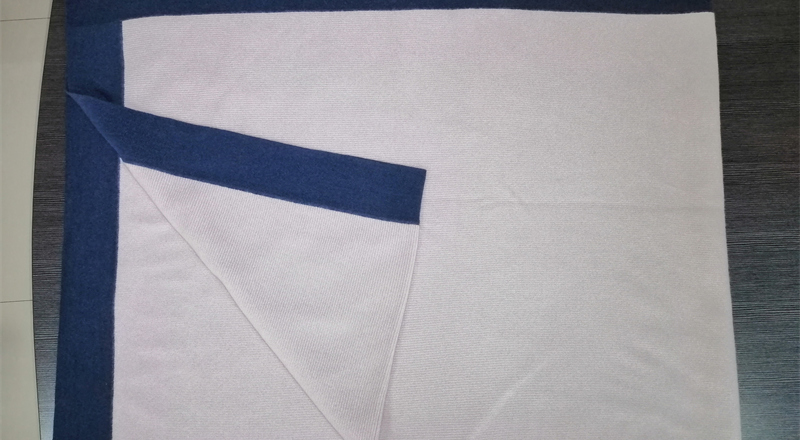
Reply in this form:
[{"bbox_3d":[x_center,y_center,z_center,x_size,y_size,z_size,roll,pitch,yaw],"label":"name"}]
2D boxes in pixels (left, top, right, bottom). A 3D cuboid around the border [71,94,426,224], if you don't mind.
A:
[{"bbox_3d":[-0.233,-0.090,0.885,0.553,0.015,0.081,12,85,3],"label":"border"}]

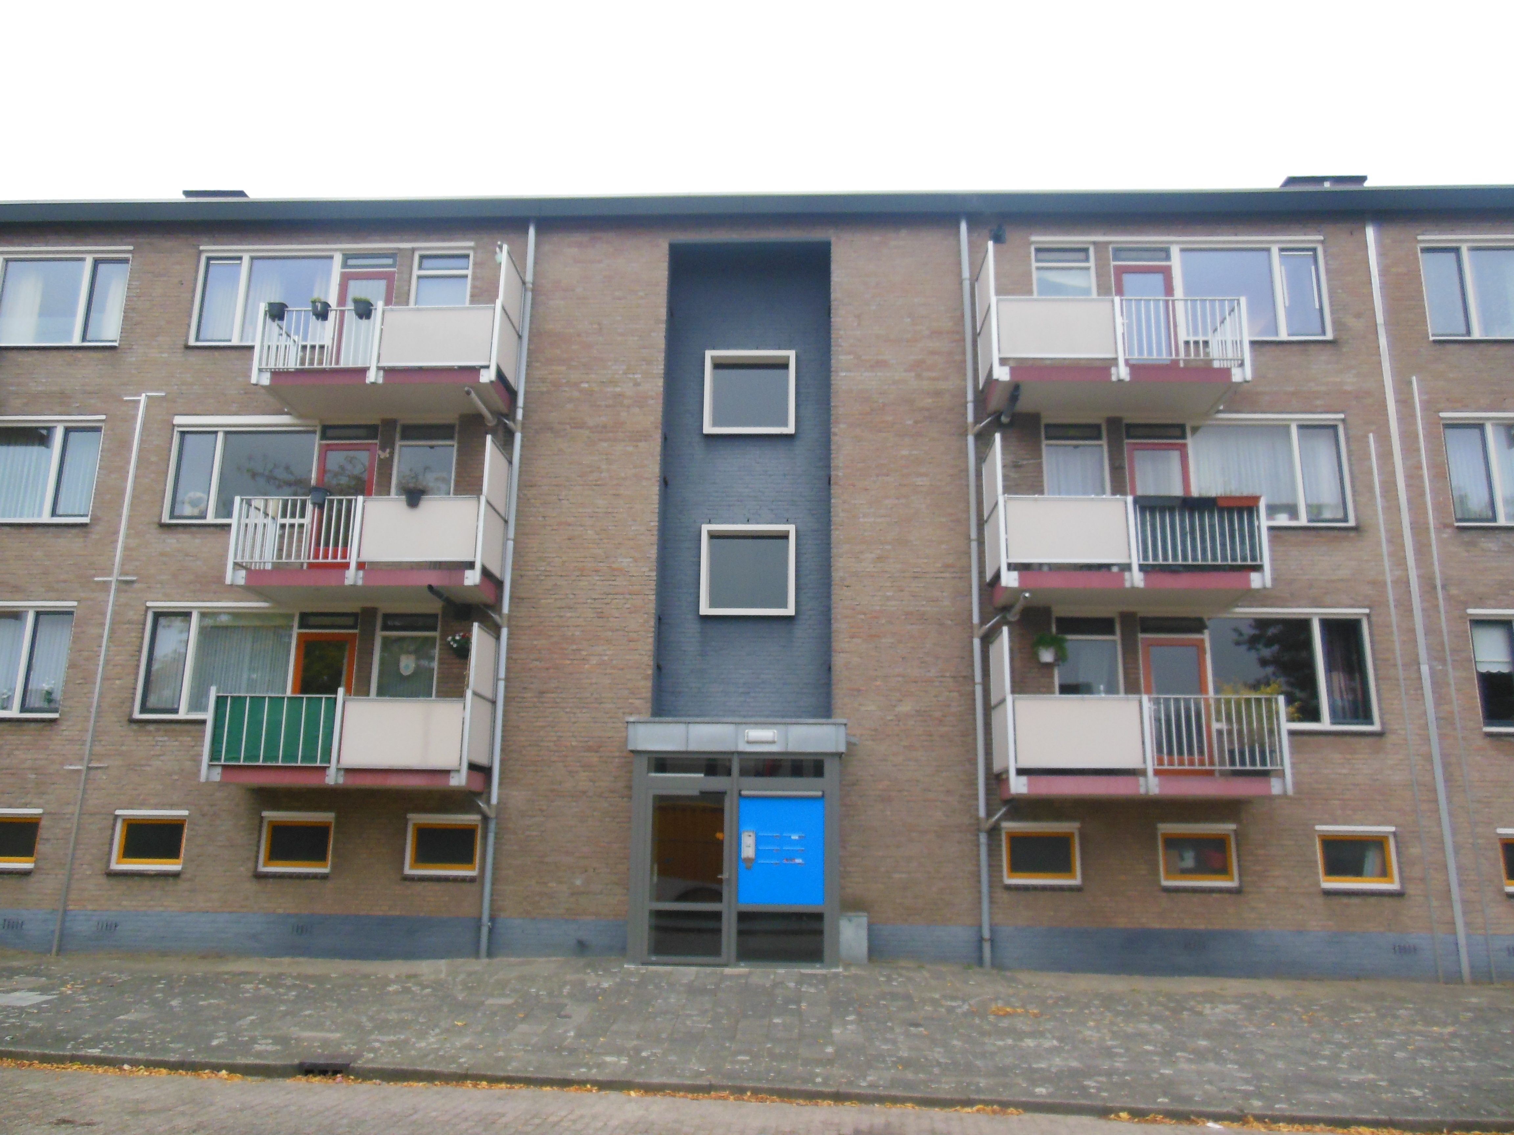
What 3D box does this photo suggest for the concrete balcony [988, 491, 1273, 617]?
[{"bbox_3d":[4.601,-0.184,13.874,3.240,1.170,1.260,0,-13,2],"label":"concrete balcony"}]

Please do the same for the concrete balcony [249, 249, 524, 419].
[{"bbox_3d":[-4.884,-3.192,14.851,3.173,1.991,1.122,1,-13,1],"label":"concrete balcony"}]

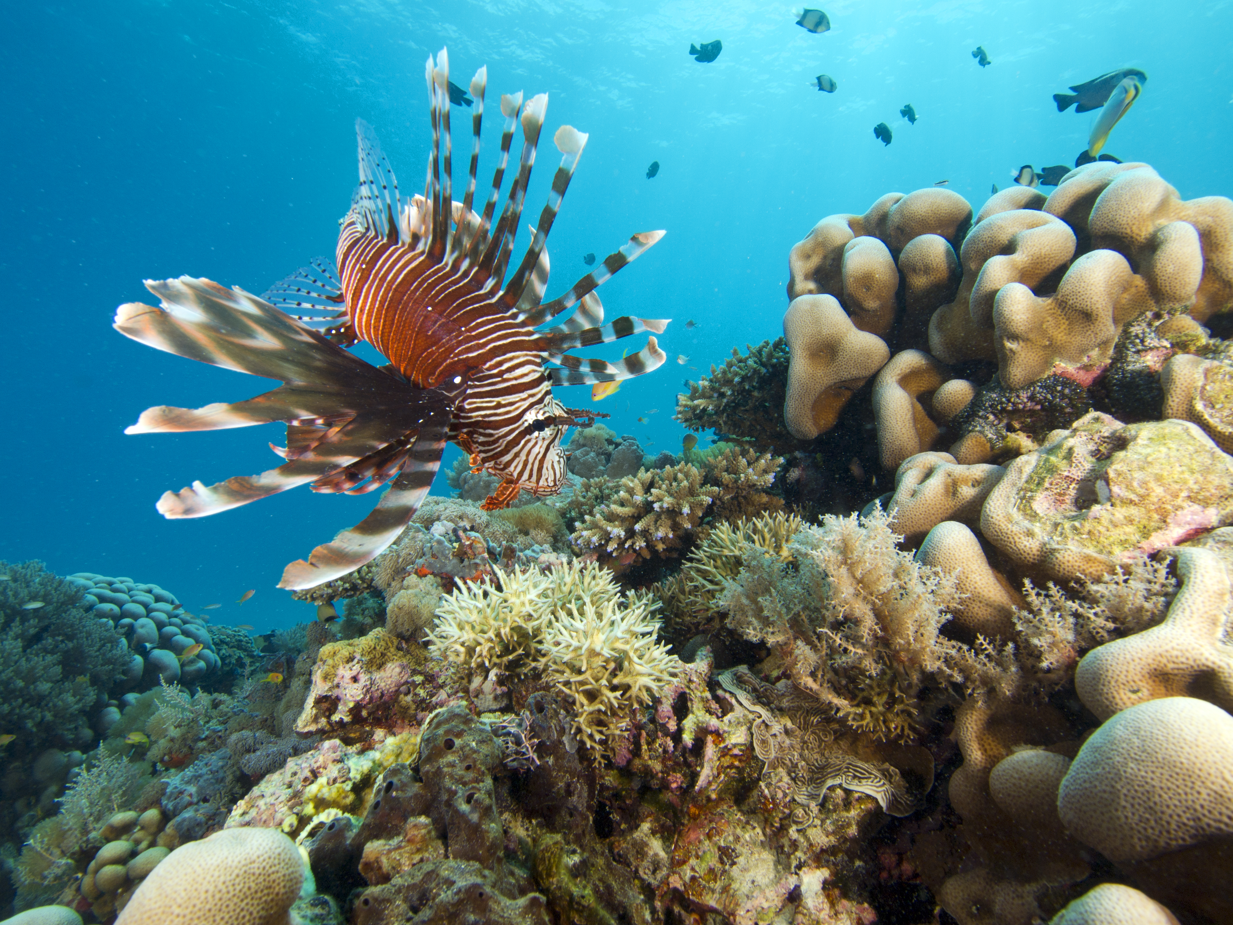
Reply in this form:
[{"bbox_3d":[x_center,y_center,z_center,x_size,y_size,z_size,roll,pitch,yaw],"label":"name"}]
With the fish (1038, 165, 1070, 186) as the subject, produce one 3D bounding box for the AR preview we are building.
[{"bbox_3d":[1.029,-0.670,1.500,0.095,0.052,0.024,0,0,22],"label":"fish"}]

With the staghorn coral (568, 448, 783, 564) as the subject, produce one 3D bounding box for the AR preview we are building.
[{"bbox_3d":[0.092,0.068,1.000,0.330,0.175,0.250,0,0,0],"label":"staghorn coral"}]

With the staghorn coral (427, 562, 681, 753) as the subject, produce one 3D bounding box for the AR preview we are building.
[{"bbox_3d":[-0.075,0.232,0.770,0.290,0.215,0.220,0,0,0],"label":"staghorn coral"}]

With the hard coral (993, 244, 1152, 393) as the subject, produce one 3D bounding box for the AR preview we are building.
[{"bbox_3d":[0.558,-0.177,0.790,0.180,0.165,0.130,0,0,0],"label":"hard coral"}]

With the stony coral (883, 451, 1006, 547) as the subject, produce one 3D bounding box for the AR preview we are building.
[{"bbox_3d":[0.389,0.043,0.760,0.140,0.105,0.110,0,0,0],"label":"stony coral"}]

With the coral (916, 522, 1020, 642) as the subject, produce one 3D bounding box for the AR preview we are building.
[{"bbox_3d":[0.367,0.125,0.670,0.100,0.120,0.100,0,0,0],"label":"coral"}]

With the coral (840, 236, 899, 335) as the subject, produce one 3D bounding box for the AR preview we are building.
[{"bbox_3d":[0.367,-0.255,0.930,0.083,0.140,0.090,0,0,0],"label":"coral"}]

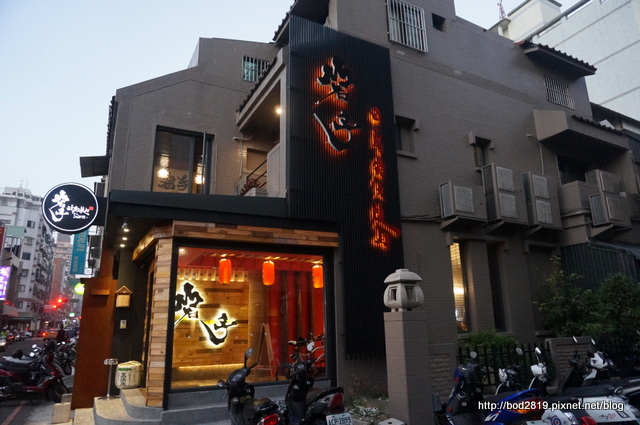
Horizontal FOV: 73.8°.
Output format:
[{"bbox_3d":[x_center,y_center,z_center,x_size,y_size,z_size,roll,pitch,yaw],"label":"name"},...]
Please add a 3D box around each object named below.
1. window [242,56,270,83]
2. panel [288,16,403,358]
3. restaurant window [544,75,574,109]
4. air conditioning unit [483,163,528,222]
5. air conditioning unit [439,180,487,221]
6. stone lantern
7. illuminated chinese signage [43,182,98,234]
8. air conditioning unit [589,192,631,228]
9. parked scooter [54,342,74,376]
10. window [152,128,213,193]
[{"bbox_3d":[-1.434,-3.268,9.974,0.800,0.640,0.120,6,-15,-28],"label":"window"},{"bbox_3d":[0.494,-0.546,7.703,2.280,6.060,0.110,6,-15,-28],"label":"panel"},{"bbox_3d":[6.741,-3.351,11.954,1.190,0.770,0.120,6,-15,-28],"label":"restaurant window"},{"bbox_3d":[4.100,-0.358,9.422,0.955,1.245,0.330,6,-15,-28],"label":"air conditioning unit"},{"bbox_3d":[2.940,-0.181,8.709,0.900,0.720,0.300,6,-15,-28],"label":"air conditioning unit"},{"bbox_3d":[1.109,1.035,5.644,0.385,0.560,0.385,6,-15,-28],"label":"stone lantern"},{"bbox_3d":[-4.368,-0.070,7.468,0.860,0.860,0.200,6,-15,-28],"label":"illuminated chinese signage"},{"bbox_3d":[7.071,-0.033,10.376,0.940,0.720,0.300,6,-15,-28],"label":"air conditioning unit"},{"bbox_3d":[-7.095,3.837,11.483,1.720,1.000,0.680,-7,-14,26],"label":"parked scooter"},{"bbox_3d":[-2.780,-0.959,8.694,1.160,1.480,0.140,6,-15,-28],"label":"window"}]

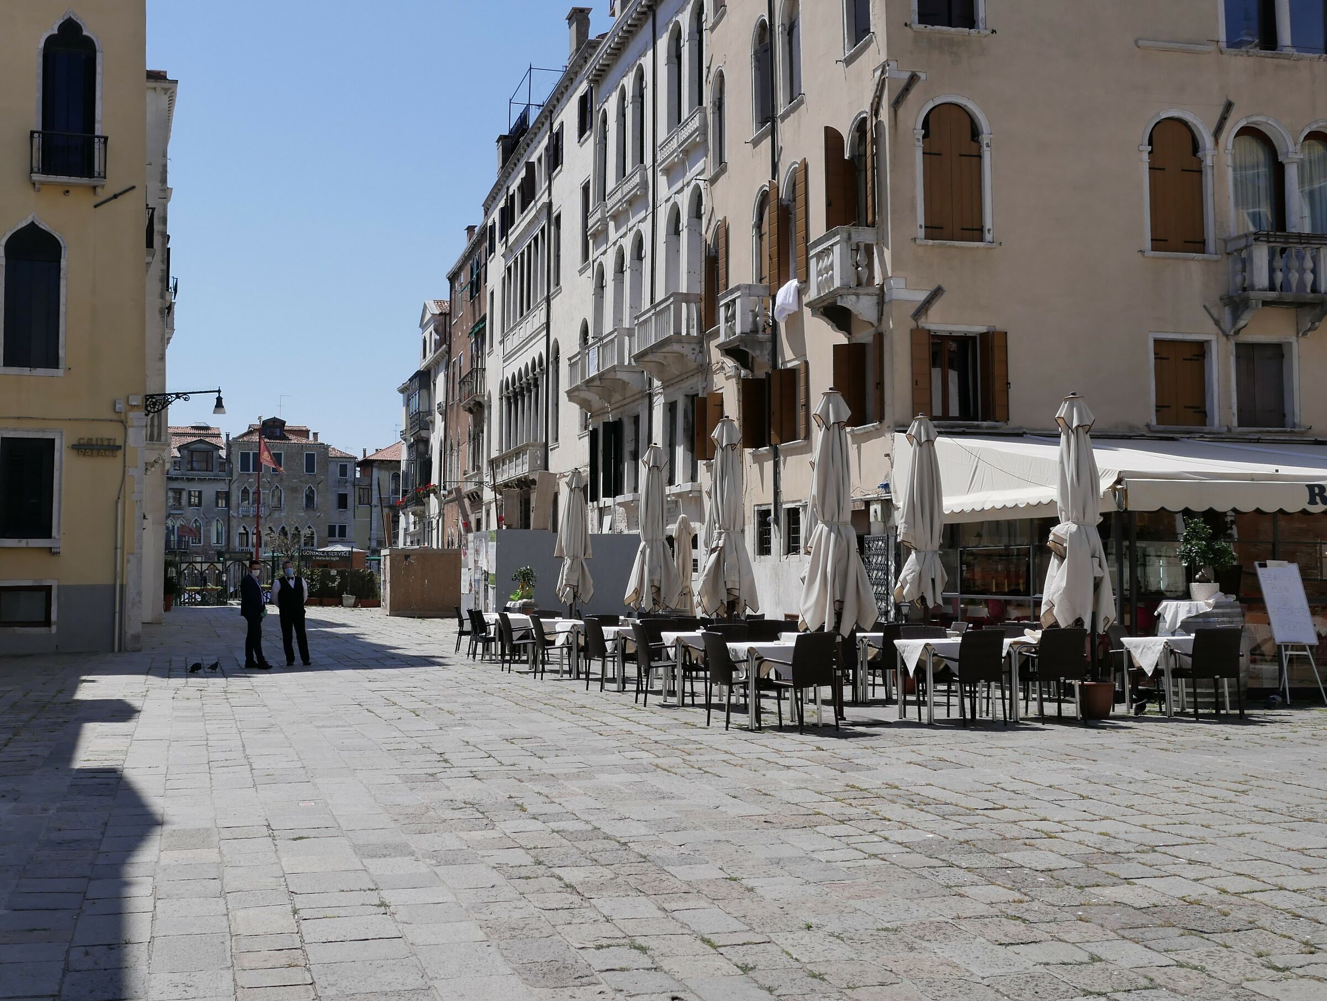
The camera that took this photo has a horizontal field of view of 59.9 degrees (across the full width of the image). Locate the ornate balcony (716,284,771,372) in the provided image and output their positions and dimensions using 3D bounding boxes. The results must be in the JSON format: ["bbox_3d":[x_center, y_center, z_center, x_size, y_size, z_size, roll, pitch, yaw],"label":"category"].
[{"bbox_3d":[1.661,-3.486,23.690,0.740,1.577,1.265,1,-4,-20],"label":"ornate balcony"}]

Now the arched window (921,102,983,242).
[{"bbox_3d":[4.965,-5.653,19.886,1.060,2.430,0.090,1,-4,-9],"label":"arched window"}]

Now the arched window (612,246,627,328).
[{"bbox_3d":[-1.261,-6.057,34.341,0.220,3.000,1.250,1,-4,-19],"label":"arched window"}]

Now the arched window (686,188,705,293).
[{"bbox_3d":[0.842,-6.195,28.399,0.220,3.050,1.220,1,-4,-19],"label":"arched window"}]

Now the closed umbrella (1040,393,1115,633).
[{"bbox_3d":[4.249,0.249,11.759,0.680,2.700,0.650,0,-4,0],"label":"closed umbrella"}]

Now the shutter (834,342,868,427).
[{"bbox_3d":[3.234,-2.001,19.858,0.580,1.450,0.060,0,-4,-7],"label":"shutter"}]

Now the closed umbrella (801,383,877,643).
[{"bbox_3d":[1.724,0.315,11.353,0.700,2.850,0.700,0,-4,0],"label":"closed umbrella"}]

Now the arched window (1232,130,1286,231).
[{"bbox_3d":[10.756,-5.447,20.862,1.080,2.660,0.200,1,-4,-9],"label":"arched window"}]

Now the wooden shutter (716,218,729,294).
[{"bbox_3d":[1.253,-4.865,24.246,0.070,2.100,0.438,1,-4,-19],"label":"wooden shutter"}]

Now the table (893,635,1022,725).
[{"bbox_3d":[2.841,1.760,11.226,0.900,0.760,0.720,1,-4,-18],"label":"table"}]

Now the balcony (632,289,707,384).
[{"bbox_3d":[0.069,-3.731,26.758,0.710,1.514,2.836,1,-4,-19],"label":"balcony"}]

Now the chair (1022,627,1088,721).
[{"bbox_3d":[3.767,1.682,11.115,0.500,0.900,0.580,0,-4,-2],"label":"chair"}]

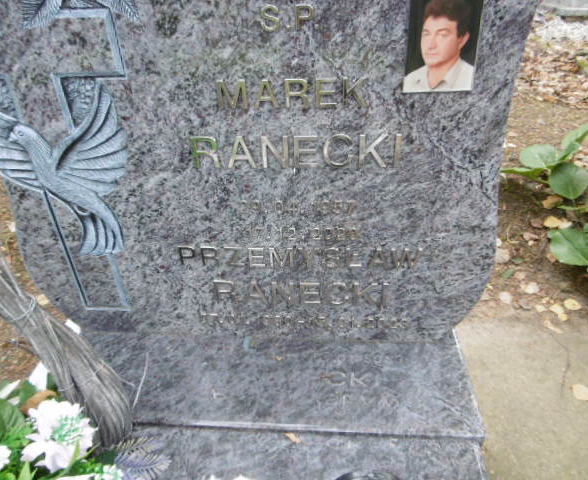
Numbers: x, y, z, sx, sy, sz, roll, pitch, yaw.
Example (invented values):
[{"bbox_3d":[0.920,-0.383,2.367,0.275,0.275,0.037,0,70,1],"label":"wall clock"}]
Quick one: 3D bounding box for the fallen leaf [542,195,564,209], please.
[{"bbox_3d":[1.034,-0.153,1.771,0.085,0.030,0.075,19,38,28],"label":"fallen leaf"}]

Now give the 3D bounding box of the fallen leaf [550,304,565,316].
[{"bbox_3d":[0.760,0.200,1.278,0.041,0.008,0.045,22,40,31],"label":"fallen leaf"}]

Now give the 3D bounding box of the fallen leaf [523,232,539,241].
[{"bbox_3d":[0.848,-0.012,1.586,0.056,0.020,0.045,18,38,27],"label":"fallen leaf"}]

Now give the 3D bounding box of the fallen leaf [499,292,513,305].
[{"bbox_3d":[0.704,0.190,1.471,0.037,0.012,0.058,16,38,27],"label":"fallen leaf"}]

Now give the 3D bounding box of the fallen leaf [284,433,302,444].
[{"bbox_3d":[-0.001,0.306,0.685,0.030,0.008,0.014,22,40,31],"label":"fallen leaf"}]

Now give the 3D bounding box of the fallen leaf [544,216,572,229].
[{"bbox_3d":[0.993,-0.066,1.665,0.100,0.020,0.075,20,38,29],"label":"fallen leaf"}]

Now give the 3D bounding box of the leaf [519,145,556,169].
[{"bbox_3d":[0.992,-0.339,1.800,0.140,0.035,0.135,-5,55,12],"label":"leaf"}]

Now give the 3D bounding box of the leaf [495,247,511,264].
[{"bbox_3d":[0.783,0.061,1.660,0.057,0.015,0.085,13,36,23],"label":"leaf"}]

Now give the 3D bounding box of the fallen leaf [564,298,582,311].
[{"bbox_3d":[0.897,0.210,1.427,0.058,0.010,0.044,-23,38,-28],"label":"fallen leaf"}]

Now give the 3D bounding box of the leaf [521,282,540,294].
[{"bbox_3d":[0.726,0.148,1.355,0.052,0.012,0.052,20,38,28],"label":"leaf"}]

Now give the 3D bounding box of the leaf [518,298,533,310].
[{"bbox_3d":[0.753,0.210,1.437,0.035,0.012,0.055,-6,33,-4],"label":"leaf"}]

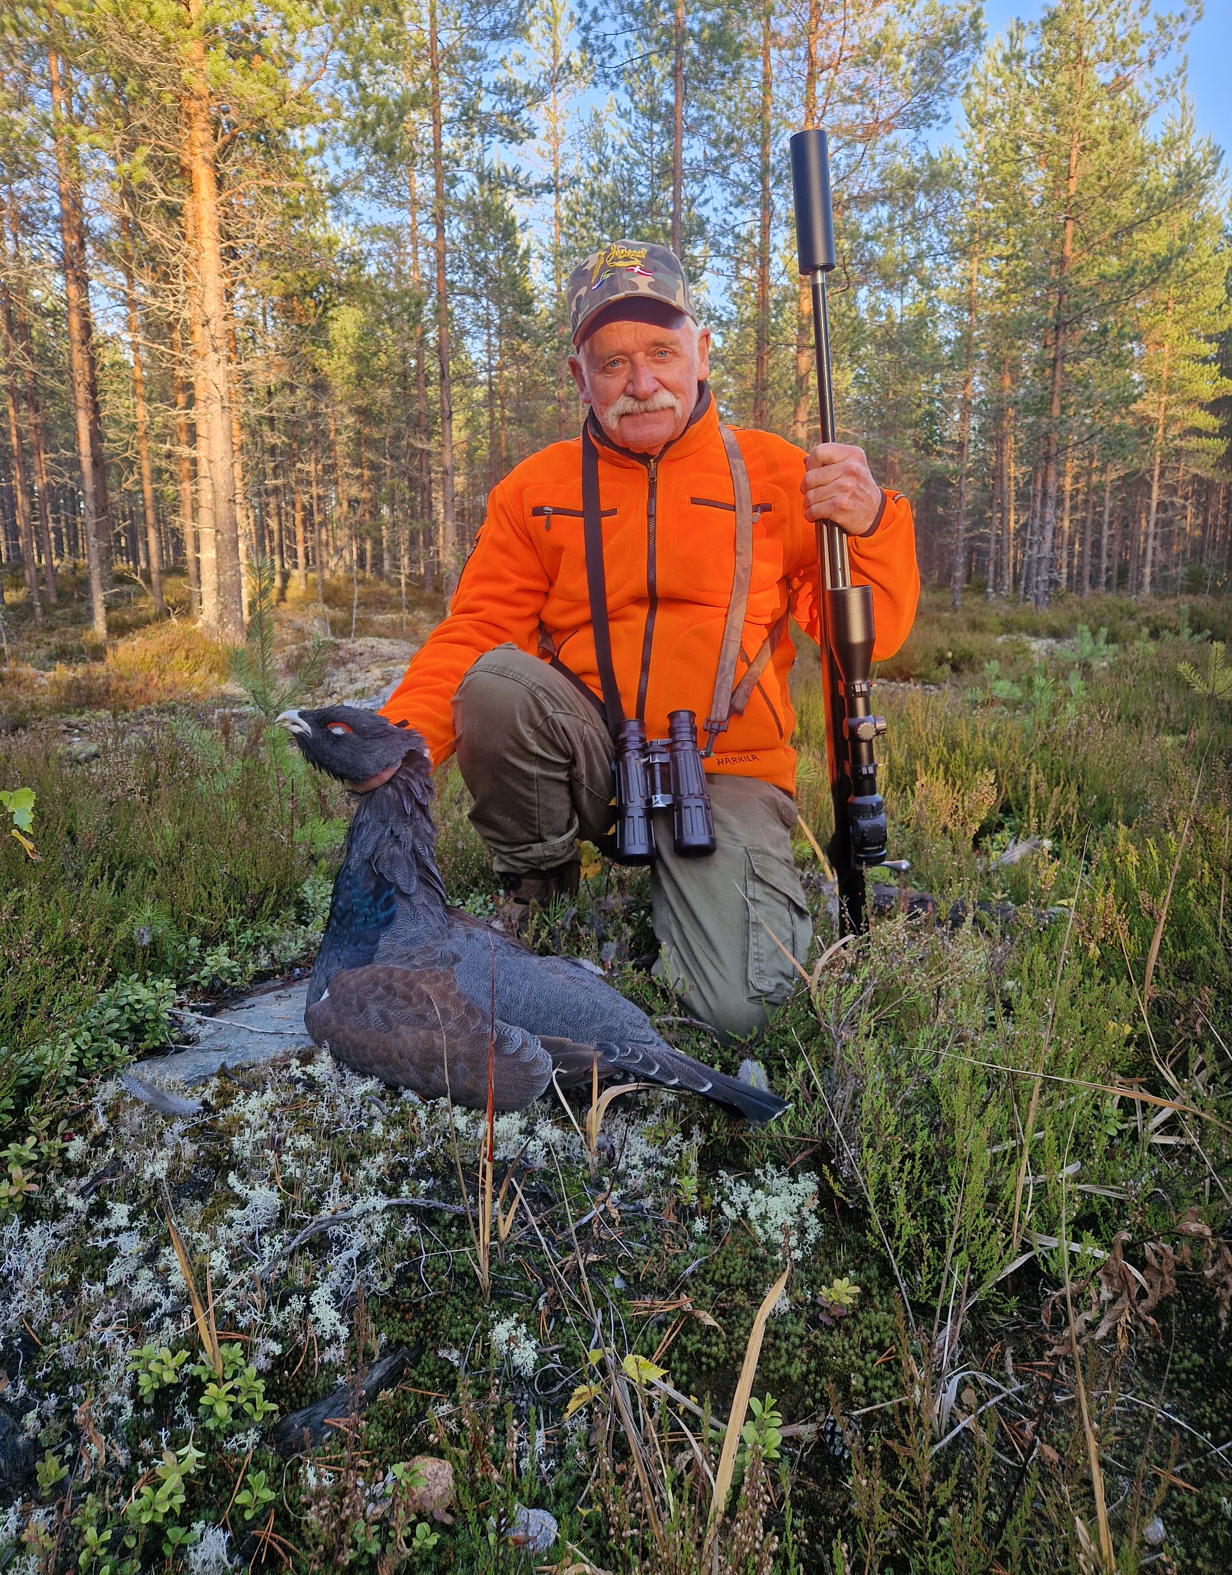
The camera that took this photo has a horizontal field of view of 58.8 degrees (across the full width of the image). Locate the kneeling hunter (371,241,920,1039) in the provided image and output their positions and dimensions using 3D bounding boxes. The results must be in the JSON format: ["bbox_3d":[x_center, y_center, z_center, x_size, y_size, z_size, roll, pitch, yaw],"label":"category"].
[{"bbox_3d":[0.054,-0.203,1.670,0.780,1.120,0.720,0,10,4],"label":"kneeling hunter"}]

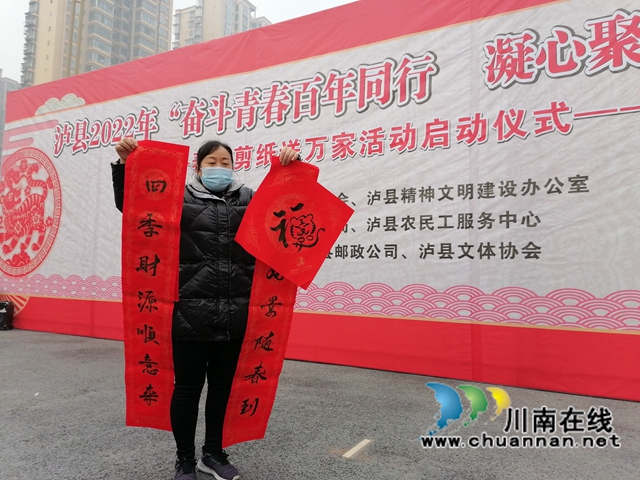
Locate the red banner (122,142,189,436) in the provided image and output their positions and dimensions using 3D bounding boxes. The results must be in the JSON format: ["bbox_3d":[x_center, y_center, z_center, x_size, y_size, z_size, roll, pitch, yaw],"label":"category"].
[{"bbox_3d":[-0.722,0.275,2.160,0.240,1.390,0.080,9,19,2],"label":"red banner"}]

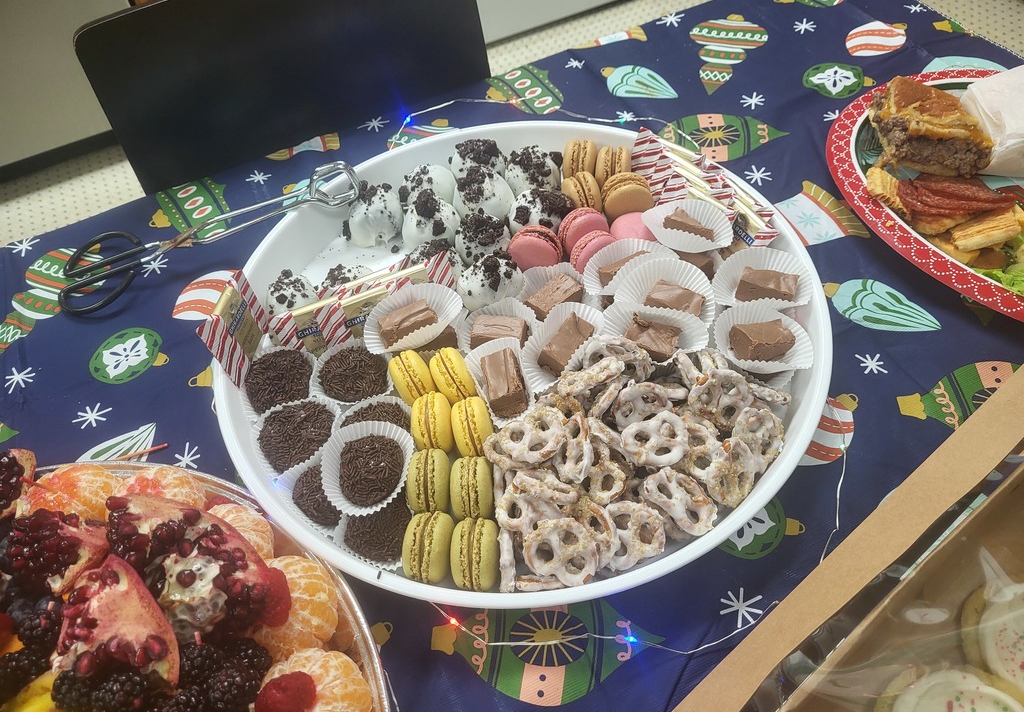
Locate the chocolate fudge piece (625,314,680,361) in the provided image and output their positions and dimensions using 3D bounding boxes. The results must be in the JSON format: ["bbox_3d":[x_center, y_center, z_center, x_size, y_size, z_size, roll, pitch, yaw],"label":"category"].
[{"bbox_3d":[0.097,-0.011,0.531,0.036,0.019,0.025,24,58,22],"label":"chocolate fudge piece"}]

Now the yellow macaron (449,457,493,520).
[{"bbox_3d":[-0.022,0.077,0.438,0.025,0.040,0.040,-5,52,2],"label":"yellow macaron"}]

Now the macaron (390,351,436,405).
[{"bbox_3d":[-0.063,0.016,0.489,0.025,0.040,0.040,-23,54,-12],"label":"macaron"}]

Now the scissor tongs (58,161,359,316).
[{"bbox_3d":[-0.243,-0.102,0.611,0.253,0.033,0.085,-17,52,5],"label":"scissor tongs"}]

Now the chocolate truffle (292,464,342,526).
[{"bbox_3d":[-0.120,0.091,0.500,0.043,0.036,0.043,-5,60,-3],"label":"chocolate truffle"}]

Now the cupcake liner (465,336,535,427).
[{"bbox_3d":[-0.008,0.018,0.515,0.048,0.028,0.059,-10,52,-1],"label":"cupcake liner"}]

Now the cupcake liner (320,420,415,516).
[{"bbox_3d":[-0.091,0.072,0.486,0.059,0.030,0.059,-3,71,-6],"label":"cupcake liner"}]

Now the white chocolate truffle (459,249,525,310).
[{"bbox_3d":[-0.014,-0.053,0.537,0.046,0.040,0.046,-8,52,-1],"label":"white chocolate truffle"}]

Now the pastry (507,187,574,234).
[{"bbox_3d":[0.024,-0.118,0.638,0.050,0.045,0.050,-7,53,0],"label":"pastry"}]

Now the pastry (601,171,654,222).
[{"bbox_3d":[0.091,-0.122,0.600,0.041,0.041,0.026,-18,45,-8],"label":"pastry"}]

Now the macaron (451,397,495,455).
[{"bbox_3d":[-0.024,0.044,0.463,0.025,0.040,0.040,-12,52,-4],"label":"macaron"}]

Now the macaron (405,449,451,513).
[{"bbox_3d":[-0.049,0.073,0.443,0.025,0.040,0.040,-5,52,2],"label":"macaron"}]

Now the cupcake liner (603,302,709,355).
[{"bbox_3d":[0.093,-0.011,0.507,0.072,0.025,0.052,3,58,6],"label":"cupcake liner"}]

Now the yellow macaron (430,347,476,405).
[{"bbox_3d":[-0.040,0.013,0.517,0.026,0.041,0.041,-31,90,-4],"label":"yellow macaron"}]

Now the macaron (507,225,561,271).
[{"bbox_3d":[0.016,-0.079,0.578,0.041,0.041,0.026,20,41,19],"label":"macaron"}]

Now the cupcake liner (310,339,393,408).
[{"bbox_3d":[-0.107,0.017,0.526,0.057,0.026,0.057,-7,53,0],"label":"cupcake liner"}]

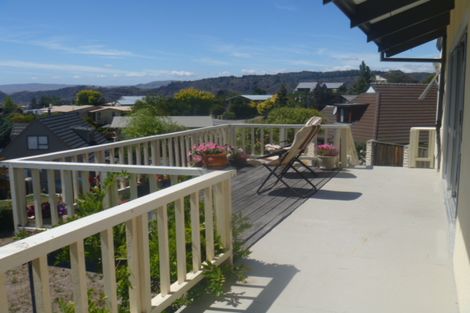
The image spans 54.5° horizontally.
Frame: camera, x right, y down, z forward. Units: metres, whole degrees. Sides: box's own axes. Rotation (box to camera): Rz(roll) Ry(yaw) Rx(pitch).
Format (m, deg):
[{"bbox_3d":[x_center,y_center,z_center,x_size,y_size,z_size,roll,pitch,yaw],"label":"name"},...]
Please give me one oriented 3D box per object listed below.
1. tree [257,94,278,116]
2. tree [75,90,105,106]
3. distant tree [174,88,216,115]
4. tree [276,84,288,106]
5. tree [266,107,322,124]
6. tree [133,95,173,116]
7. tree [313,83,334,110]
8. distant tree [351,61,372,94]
[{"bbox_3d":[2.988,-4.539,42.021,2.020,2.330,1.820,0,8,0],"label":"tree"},{"bbox_3d":[-23.889,-8.872,75.091,4.930,3.940,4.430,0,8,0],"label":"tree"},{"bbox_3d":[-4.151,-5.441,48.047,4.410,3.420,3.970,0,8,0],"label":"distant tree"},{"bbox_3d":[5.199,-6.200,50.067,1.310,3.370,1.180,0,8,0],"label":"tree"},{"bbox_3d":[2.433,-1.335,19.052,2.250,1.500,2.020,0,8,0],"label":"tree"},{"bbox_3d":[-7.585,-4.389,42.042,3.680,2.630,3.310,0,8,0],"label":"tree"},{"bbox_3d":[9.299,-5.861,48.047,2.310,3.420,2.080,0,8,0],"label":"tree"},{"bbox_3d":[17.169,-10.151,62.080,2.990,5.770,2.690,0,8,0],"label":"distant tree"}]

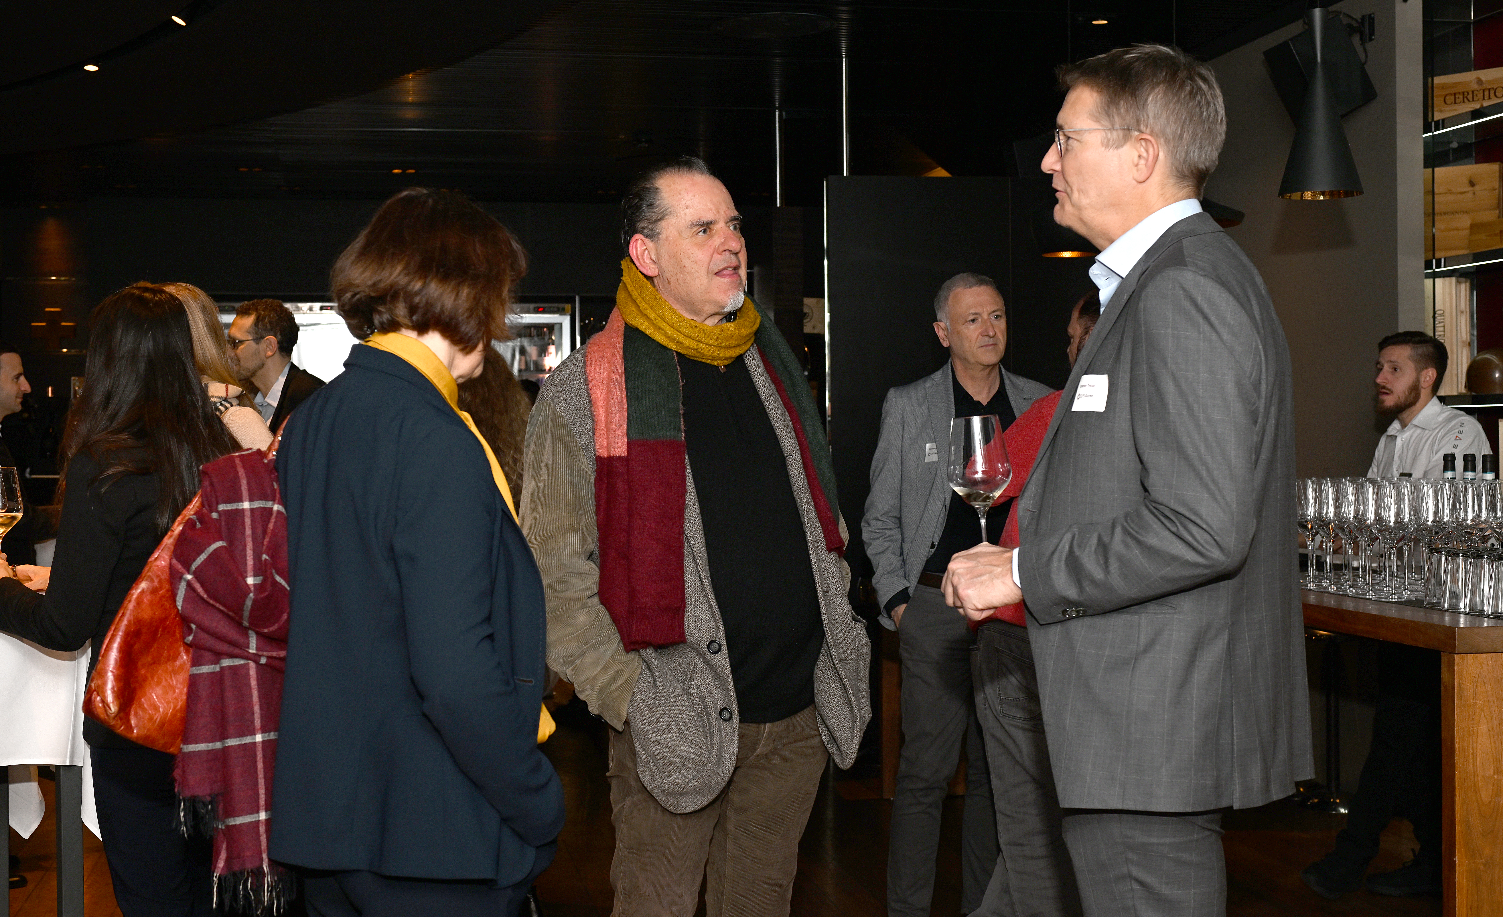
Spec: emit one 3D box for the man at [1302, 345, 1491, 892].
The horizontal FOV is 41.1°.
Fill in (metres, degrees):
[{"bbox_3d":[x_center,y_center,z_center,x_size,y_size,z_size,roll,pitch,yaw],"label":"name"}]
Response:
[{"bbox_3d":[1.920,0.460,5.970,0.520,1.690,0.490,-1,0,-23],"label":"man"}]

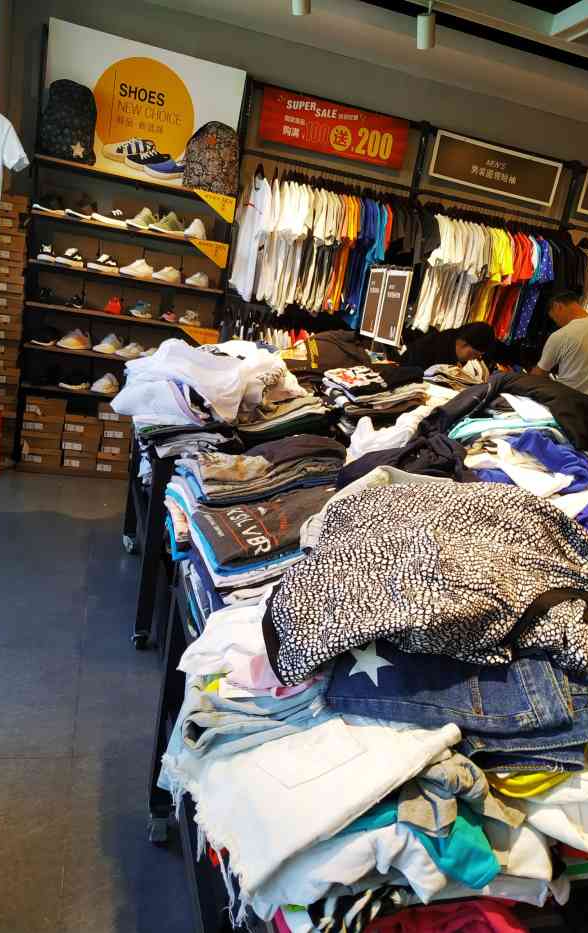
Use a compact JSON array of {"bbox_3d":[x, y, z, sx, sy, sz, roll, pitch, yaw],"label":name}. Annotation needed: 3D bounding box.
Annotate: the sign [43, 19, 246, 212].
[{"bbox_3d":[-0.912,-2.188,4.000,1.190,0.730,0.030,5,15,-17],"label":"sign"}]

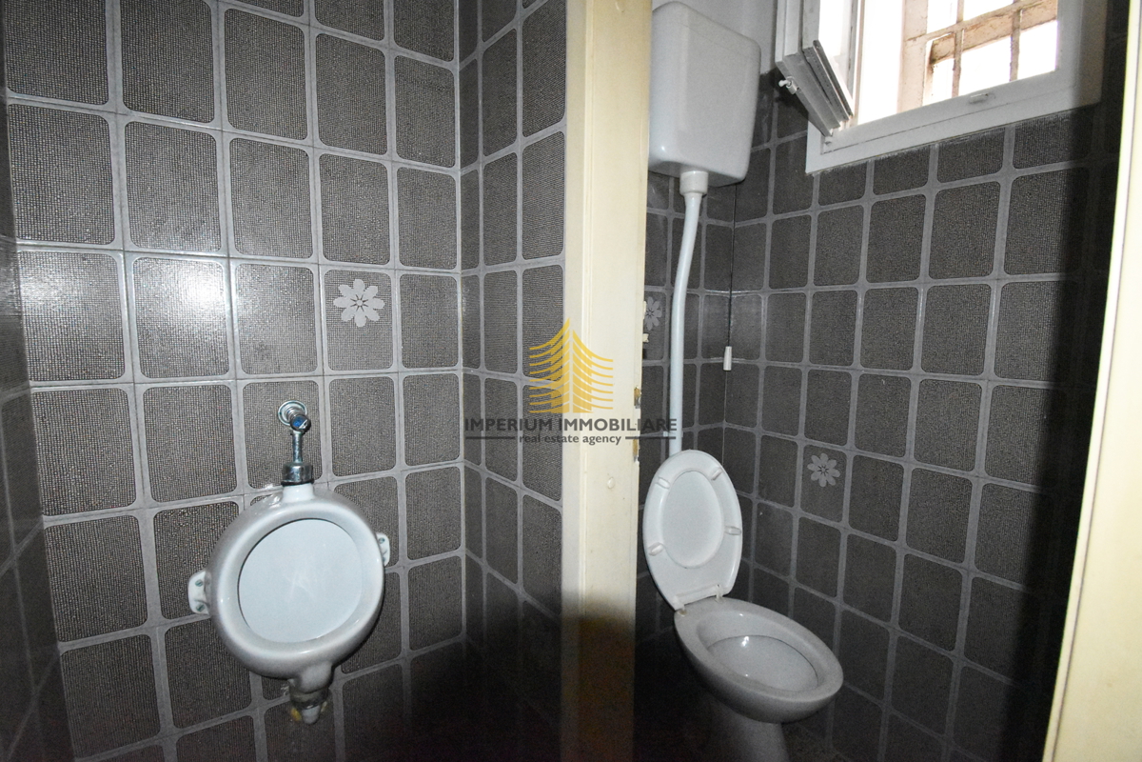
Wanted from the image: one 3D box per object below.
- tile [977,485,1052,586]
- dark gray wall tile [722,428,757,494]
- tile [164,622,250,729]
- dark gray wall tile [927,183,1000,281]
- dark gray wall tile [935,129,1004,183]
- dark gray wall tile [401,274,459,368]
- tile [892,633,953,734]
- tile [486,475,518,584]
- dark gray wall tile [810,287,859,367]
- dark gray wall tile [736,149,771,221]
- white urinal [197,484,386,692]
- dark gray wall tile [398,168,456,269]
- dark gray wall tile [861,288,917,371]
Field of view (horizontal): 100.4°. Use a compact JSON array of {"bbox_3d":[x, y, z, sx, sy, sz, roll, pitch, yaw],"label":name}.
[{"bbox_3d":[0.940,0.322,1.009,0.010,0.194,0.114,-4,7,-36],"label":"tile"},{"bbox_3d":[0.547,0.260,1.545,0.010,0.194,0.122,-4,7,-36],"label":"dark gray wall tile"},{"bbox_3d":[-0.695,0.558,0.918,0.131,0.203,0.012,-3,7,-32],"label":"tile"},{"bbox_3d":[0.899,-0.338,1.090,0.012,0.203,0.131,-3,7,-32],"label":"dark gray wall tile"},{"bbox_3d":[0.874,-0.492,1.043,0.010,0.080,0.116,-3,7,-33],"label":"dark gray wall tile"},{"bbox_3d":[-0.308,-0.128,1.040,0.122,0.195,0.010,-3,7,-31],"label":"dark gray wall tile"},{"bbox_3d":[0.860,0.739,1.169,0.010,0.184,0.118,-3,7,-33],"label":"tile"},{"bbox_3d":[-0.151,0.326,1.053,0.010,0.211,0.131,-4,8,-40],"label":"tile"},{"bbox_3d":[0.709,-0.140,1.283,0.010,0.194,0.114,-4,7,-36],"label":"dark gray wall tile"},{"bbox_3d":[0.602,-0.631,1.567,0.010,0.212,0.123,-3,7,-33],"label":"dark gray wall tile"},{"bbox_3d":[-0.499,0.429,0.889,0.345,0.430,0.270,-3,7,-32],"label":"white urinal"},{"bbox_3d":[-0.320,-0.355,1.058,0.131,0.203,0.012,-3,7,-32],"label":"dark gray wall tile"},{"bbox_3d":[0.794,-0.129,1.192,0.010,0.199,0.121,-3,7,-33],"label":"dark gray wall tile"}]

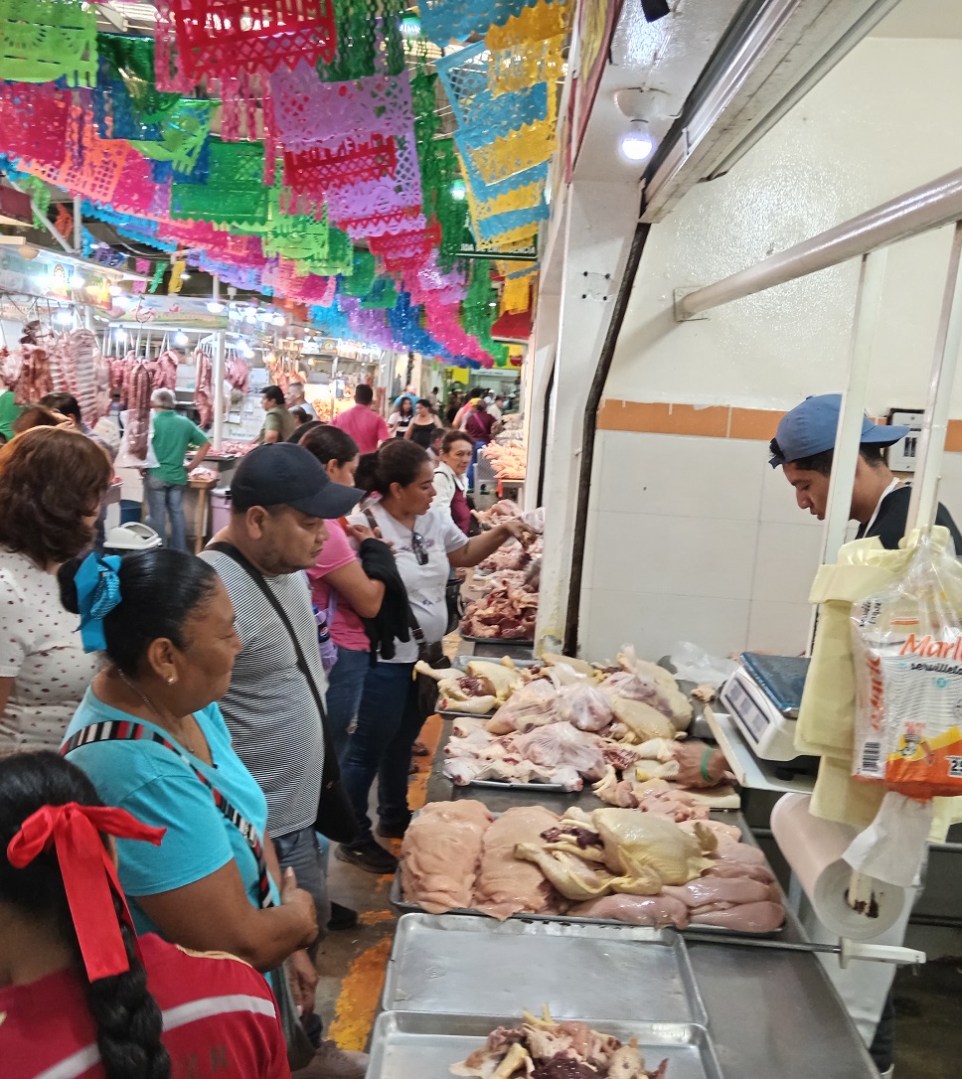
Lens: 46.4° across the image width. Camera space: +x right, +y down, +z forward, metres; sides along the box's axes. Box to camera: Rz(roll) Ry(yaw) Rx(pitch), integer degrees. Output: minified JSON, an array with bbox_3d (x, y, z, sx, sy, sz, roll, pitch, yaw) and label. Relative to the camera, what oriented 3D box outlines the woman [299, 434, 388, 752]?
[{"bbox_3d":[-0.436,0.478,3.437,0.400,1.620,0.460,2,8,-11],"label":"woman"}]

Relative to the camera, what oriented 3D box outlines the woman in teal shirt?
[{"bbox_3d":[-0.434,0.774,1.640,0.400,1.550,0.480,1,8,-14],"label":"woman in teal shirt"}]

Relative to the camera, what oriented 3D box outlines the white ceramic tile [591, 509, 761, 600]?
[{"bbox_3d":[0.607,0.053,3.526,0.500,0.250,0.010,4,8,1],"label":"white ceramic tile"}]

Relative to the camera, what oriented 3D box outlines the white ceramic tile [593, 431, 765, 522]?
[{"bbox_3d":[0.620,-0.194,3.490,0.500,0.250,0.010,4,8,1],"label":"white ceramic tile"}]

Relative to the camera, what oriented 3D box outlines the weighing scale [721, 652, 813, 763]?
[{"bbox_3d":[0.625,0.306,1.985,0.330,0.115,0.360,4,8,1],"label":"weighing scale"}]

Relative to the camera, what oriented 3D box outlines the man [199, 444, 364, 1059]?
[{"bbox_3d":[-0.446,0.611,2.446,0.420,1.640,0.520,5,8,11],"label":"man"}]

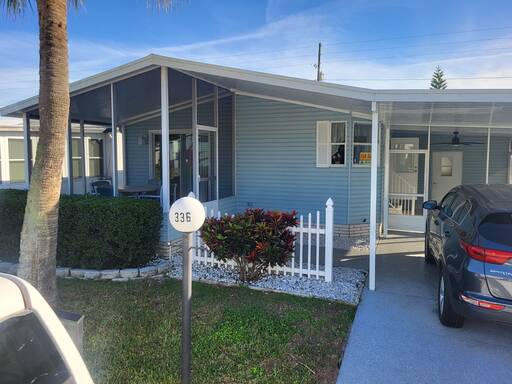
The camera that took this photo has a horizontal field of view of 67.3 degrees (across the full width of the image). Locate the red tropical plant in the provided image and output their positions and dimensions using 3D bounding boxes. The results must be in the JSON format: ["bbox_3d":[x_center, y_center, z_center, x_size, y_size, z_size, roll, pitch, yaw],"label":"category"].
[{"bbox_3d":[-0.110,0.800,5.780,1.400,1.100,1.200,2,4,21],"label":"red tropical plant"}]

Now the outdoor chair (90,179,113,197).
[{"bbox_3d":[-3.780,0.180,9.400,0.620,0.930,0.580,3,5,44],"label":"outdoor chair"}]

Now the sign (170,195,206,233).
[{"bbox_3d":[-0.570,0.190,3.200,0.300,0.300,0.300,1,3,5],"label":"sign"}]

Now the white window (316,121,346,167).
[{"bbox_3d":[1.770,-1.123,9.020,0.710,1.080,0.100,2,4,21],"label":"white window"}]

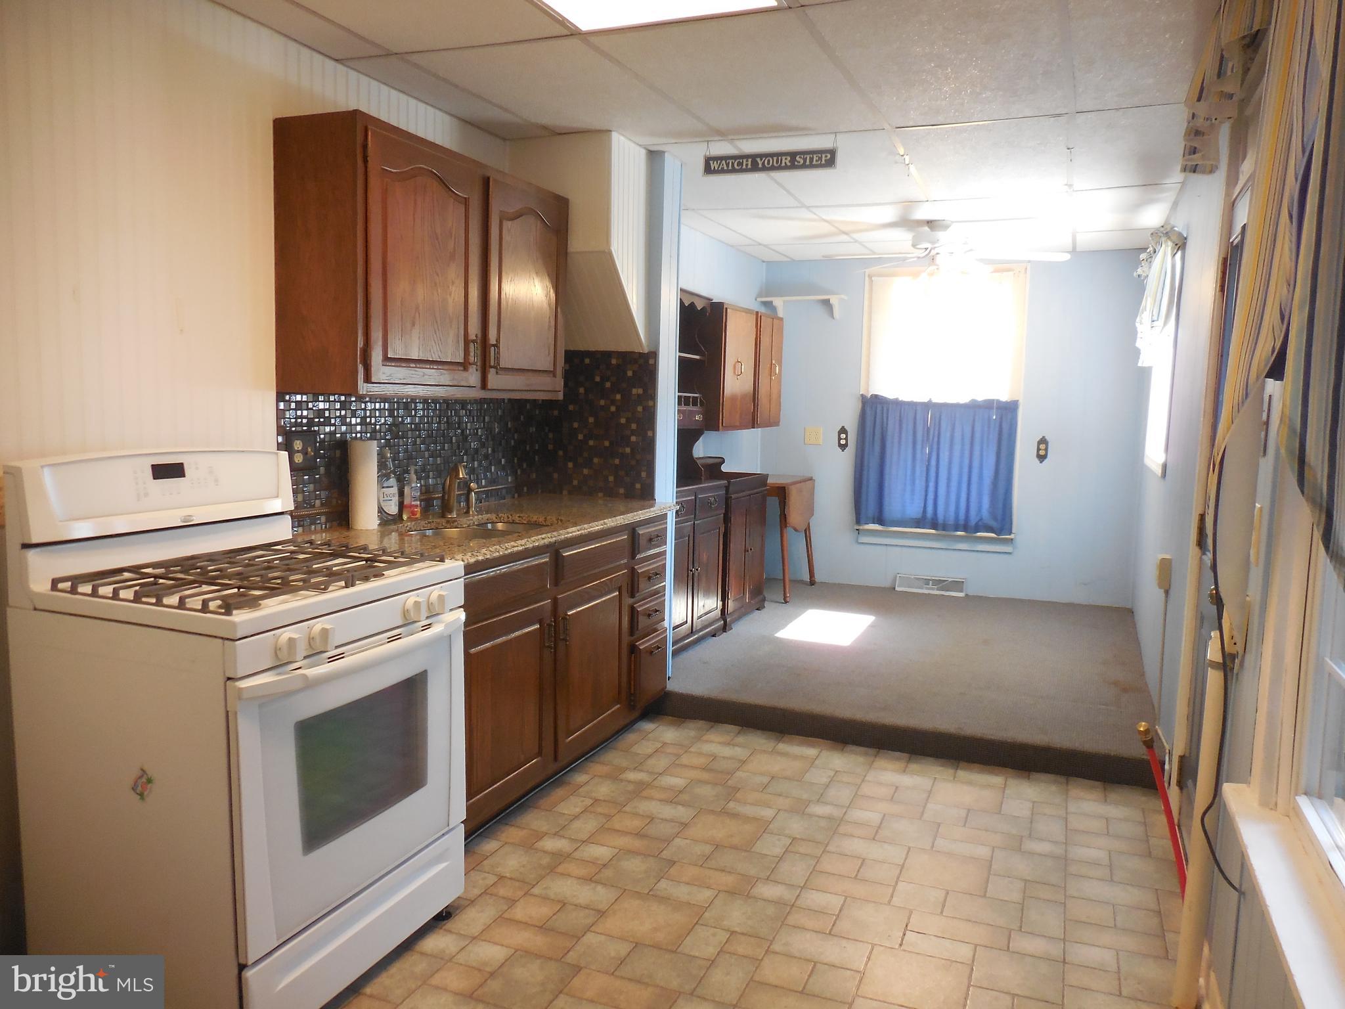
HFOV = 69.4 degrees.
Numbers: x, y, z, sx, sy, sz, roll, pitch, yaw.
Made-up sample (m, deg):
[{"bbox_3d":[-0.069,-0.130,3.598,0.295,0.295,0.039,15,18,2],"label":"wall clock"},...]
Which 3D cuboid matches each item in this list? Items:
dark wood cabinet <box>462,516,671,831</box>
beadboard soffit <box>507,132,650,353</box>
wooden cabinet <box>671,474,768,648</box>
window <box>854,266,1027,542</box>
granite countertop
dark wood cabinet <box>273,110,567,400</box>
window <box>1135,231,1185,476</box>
[{"bbox_3d":[-0.583,0.501,3.482,0.625,0.848,1.550,3,6,22],"label":"dark wood cabinet"},{"bbox_3d":[-0.388,-1.052,4.008,0.464,0.826,0.350,4,7,21],"label":"beadboard soffit"},{"bbox_3d":[0.072,0.285,5.217,0.435,0.812,1.620,3,6,22],"label":"wooden cabinet"},{"bbox_3d":[1.736,-0.659,6.370,1.040,1.760,0.110,3,6,22],"label":"window"},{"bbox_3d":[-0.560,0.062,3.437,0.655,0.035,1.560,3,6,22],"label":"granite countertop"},{"bbox_3d":[-0.764,-0.746,3.271,0.315,0.772,1.193,3,6,22],"label":"dark wood cabinet"},{"bbox_3d":[2.459,-0.697,4.941,0.095,1.070,1.350,3,6,22],"label":"window"}]

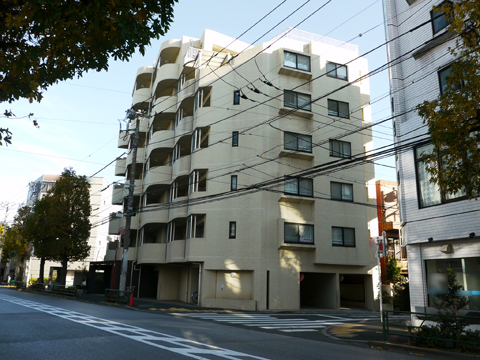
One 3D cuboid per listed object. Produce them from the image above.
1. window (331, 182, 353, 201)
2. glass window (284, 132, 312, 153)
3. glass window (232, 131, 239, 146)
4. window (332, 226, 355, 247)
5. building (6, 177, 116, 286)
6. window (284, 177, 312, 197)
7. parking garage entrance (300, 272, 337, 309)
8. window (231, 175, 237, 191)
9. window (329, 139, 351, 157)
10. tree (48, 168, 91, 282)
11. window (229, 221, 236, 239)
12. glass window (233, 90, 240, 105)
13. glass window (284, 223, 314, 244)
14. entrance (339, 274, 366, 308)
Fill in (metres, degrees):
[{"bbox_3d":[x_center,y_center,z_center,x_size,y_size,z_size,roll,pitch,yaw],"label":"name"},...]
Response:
[{"bbox_3d":[6.453,0.744,24.633,1.638,1.141,0.140,6,-16,-18],"label":"window"},{"bbox_3d":[3.614,-2.349,24.088,1.899,1.141,0.120,6,-15,-17],"label":"glass window"},{"bbox_3d":[-0.282,-2.563,24.387,0.383,0.972,0.140,-1,-15,9],"label":"glass window"},{"bbox_3d":[6.375,3.499,23.907,1.638,1.141,0.140,6,-16,-18],"label":"window"},{"bbox_3d":[-28.445,8.379,63.759,13.500,16.600,10.000,2,-15,0],"label":"building"},{"bbox_3d":[3.557,0.394,23.577,1.934,1.146,0.140,6,-16,-18],"label":"window"},{"bbox_3d":[4.553,6.466,22.786,2.404,2.020,0.500,6,-15,-17],"label":"parking garage entrance"},{"bbox_3d":[-0.361,0.181,23.432,0.380,1.000,0.120,-1,-15,11],"label":"window"},{"bbox_3d":[6.499,-1.995,25.154,1.591,1.131,0.120,6,-15,-17],"label":"window"},{"bbox_3d":[-15.531,4.358,34.962,4.600,11.470,4.600,2,-15,0],"label":"tree"},{"bbox_3d":[-0.438,2.946,22.934,0.383,0.972,0.140,-1,-15,9],"label":"window"},{"bbox_3d":[-0.204,-5.318,25.113,0.383,0.972,0.140,-1,-15,9],"label":"glass window"},{"bbox_3d":[3.461,3.119,22.654,1.899,1.145,0.120,6,-15,-17],"label":"glass window"},{"bbox_3d":[6.899,6.731,23.525,2.141,2.020,0.500,6,-15,-17],"label":"entrance"}]

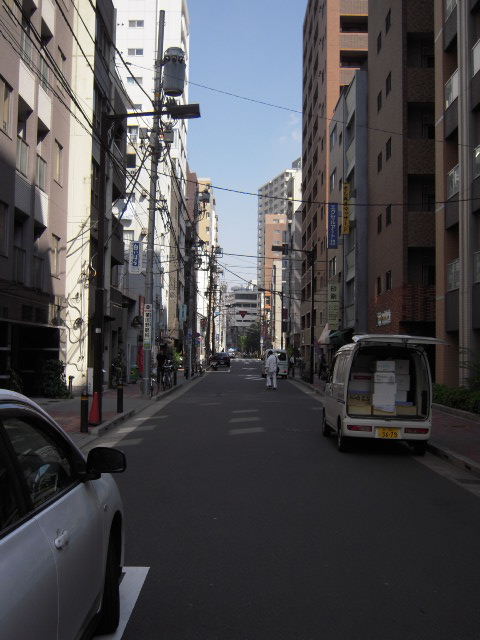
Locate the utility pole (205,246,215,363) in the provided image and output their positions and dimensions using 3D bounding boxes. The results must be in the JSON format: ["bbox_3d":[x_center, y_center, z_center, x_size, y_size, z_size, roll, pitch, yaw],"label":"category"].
[{"bbox_3d":[-2.925,-1.212,76.202,0.400,11.000,0.400,1,-2,0],"label":"utility pole"}]

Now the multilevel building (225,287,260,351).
[{"bbox_3d":[1.061,0.656,305.467,15.000,25.500,14.000,1,-2,0],"label":"multilevel building"}]

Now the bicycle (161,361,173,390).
[{"bbox_3d":[-2.821,2.148,32.019,0.550,1.050,1.700,1,-2,0],"label":"bicycle"}]

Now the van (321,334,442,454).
[{"bbox_3d":[2.362,1.283,15.003,1.500,1.870,3.550,1,-2,0],"label":"van"}]

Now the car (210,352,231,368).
[{"bbox_3d":[-1.753,3.620,74.027,1.700,1.450,4.400,1,-2,0],"label":"car"}]

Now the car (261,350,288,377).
[{"bbox_3d":[2.054,2.581,49.282,1.520,1.800,3.500,1,-2,0],"label":"car"}]

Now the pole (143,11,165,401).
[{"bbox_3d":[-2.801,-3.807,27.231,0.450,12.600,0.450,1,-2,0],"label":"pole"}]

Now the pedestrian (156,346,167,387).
[{"bbox_3d":[-3.246,1.930,34.530,0.500,1.660,0.380,1,-2,0],"label":"pedestrian"}]

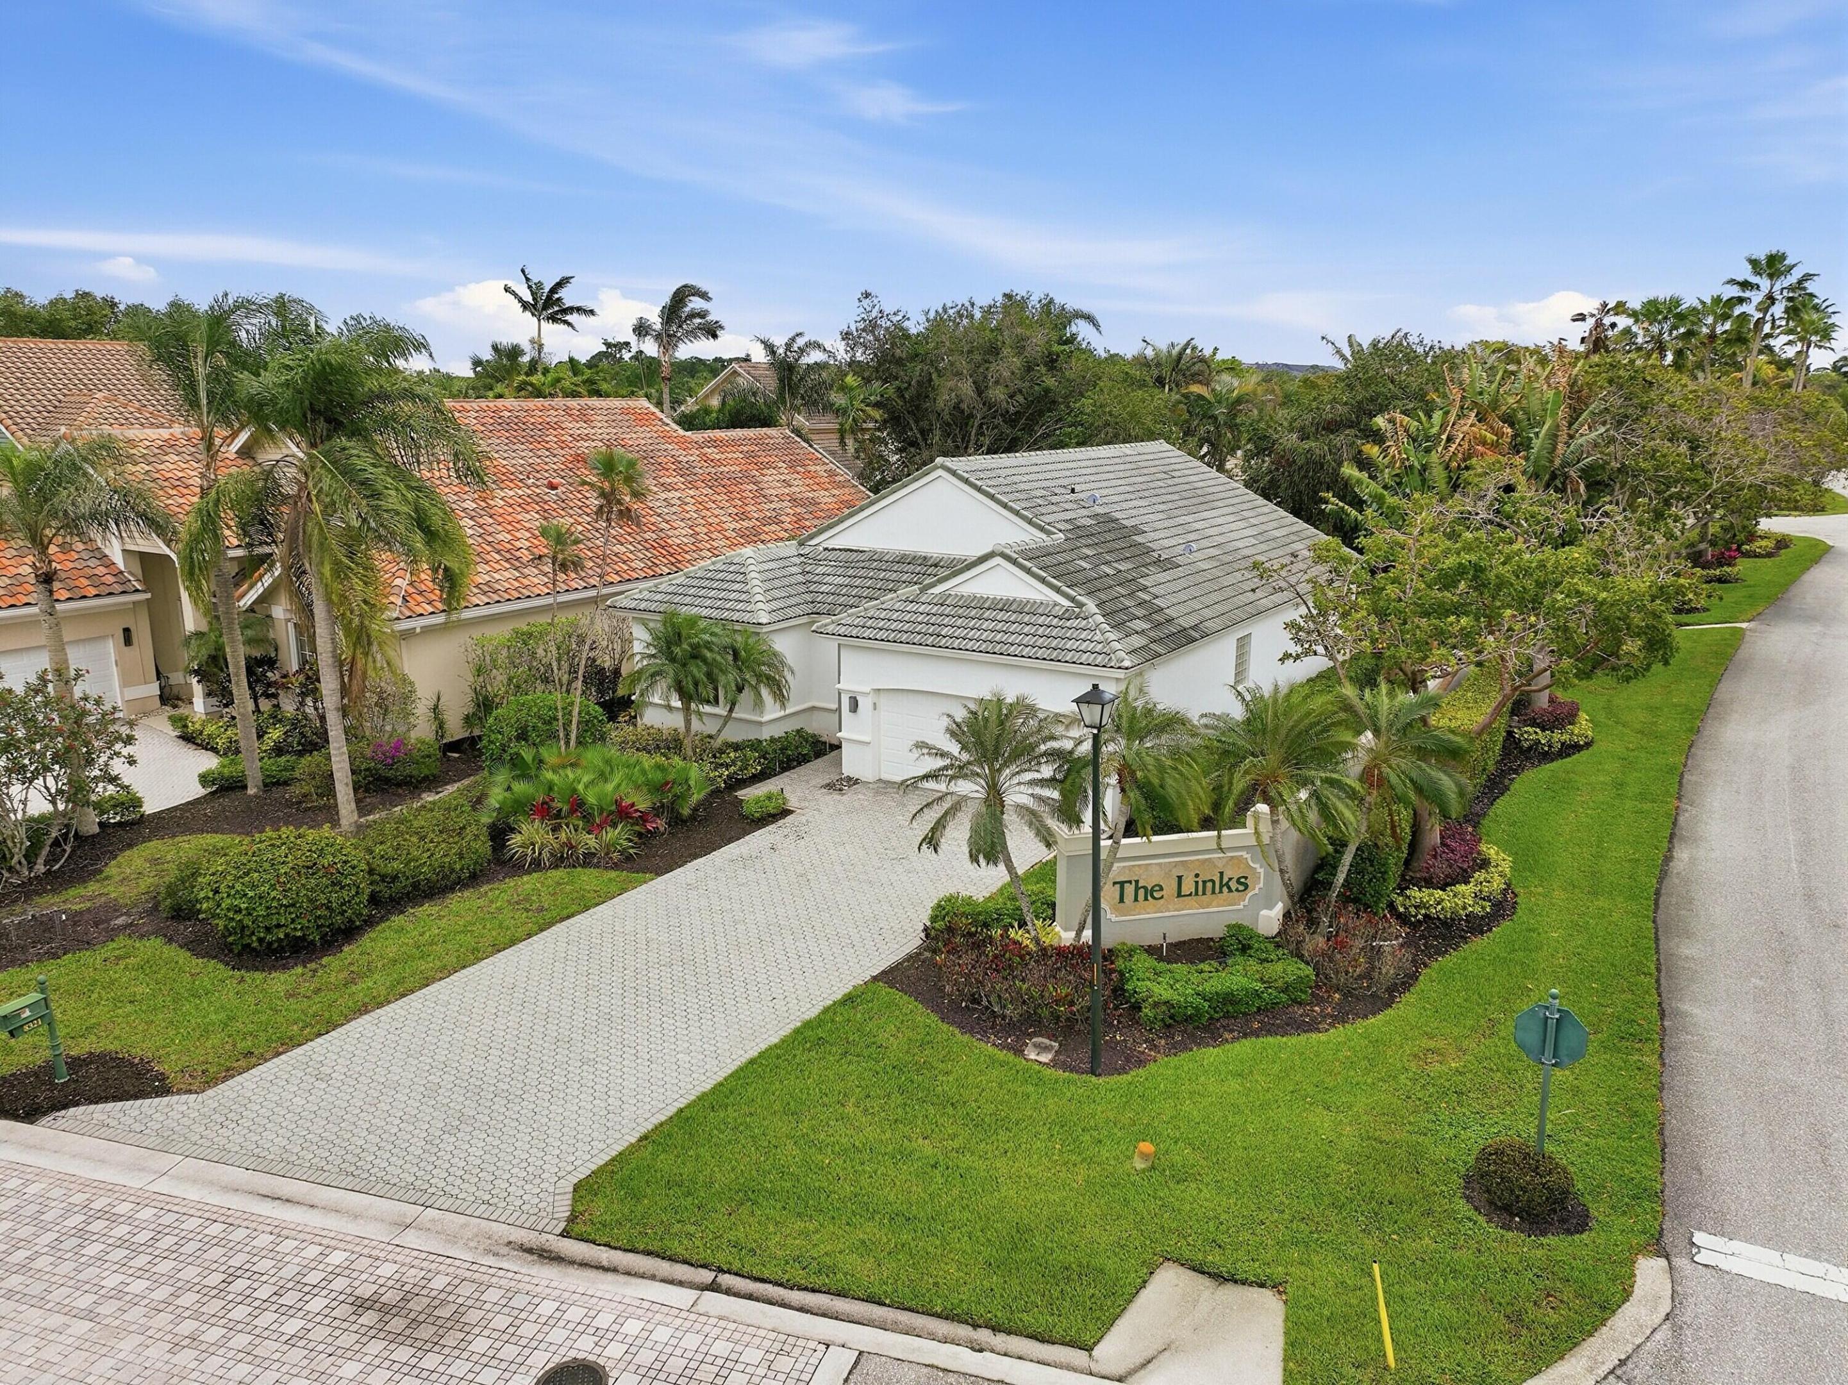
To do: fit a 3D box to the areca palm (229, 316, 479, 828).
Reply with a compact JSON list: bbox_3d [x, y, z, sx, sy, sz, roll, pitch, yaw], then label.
[{"bbox_3d":[-10.028,-1.949,23.141,4.300,9.373,4.300,-6,14,-23],"label":"areca palm"}]

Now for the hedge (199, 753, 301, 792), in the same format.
[{"bbox_3d":[-14.532,1.729,27.905,2.200,0.500,1.100,-3,13,-10],"label":"hedge"}]

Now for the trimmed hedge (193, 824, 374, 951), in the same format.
[{"bbox_3d":[-10.033,2.936,19.793,2.450,1.400,2.200,-8,15,-28],"label":"trimmed hedge"}]

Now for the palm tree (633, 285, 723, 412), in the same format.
[{"bbox_3d":[-9.910,-10.286,53.018,3.600,12.600,3.500,-1,13,0],"label":"palm tree"}]

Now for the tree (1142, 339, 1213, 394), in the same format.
[{"bbox_3d":[12.108,-11.427,61.207,3.450,10.573,3.450,2,13,11],"label":"tree"}]

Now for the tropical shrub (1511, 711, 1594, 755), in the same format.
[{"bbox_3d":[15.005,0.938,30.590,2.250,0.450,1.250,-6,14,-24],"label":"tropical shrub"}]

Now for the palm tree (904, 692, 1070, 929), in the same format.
[{"bbox_3d":[0.927,1.878,18.509,2.450,3.839,2.450,0,13,3],"label":"palm tree"}]

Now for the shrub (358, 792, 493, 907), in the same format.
[{"bbox_3d":[-8.888,2.576,21.600,1.700,1.250,2.500,12,18,42],"label":"shrub"}]

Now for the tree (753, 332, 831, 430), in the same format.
[{"bbox_3d":[-6.110,-11.040,59.245,3.607,10.901,3.607,-2,13,-6],"label":"tree"}]

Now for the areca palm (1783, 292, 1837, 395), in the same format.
[{"bbox_3d":[57.865,-18.742,83.612,3.676,14.117,3.676,8,16,33],"label":"areca palm"}]

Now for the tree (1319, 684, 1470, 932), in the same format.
[{"bbox_3d":[7.069,1.735,18.982,2.300,3.950,2.300,-1,13,0],"label":"tree"}]

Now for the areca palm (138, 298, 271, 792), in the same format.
[{"bbox_3d":[-14.181,-2.856,26.138,2.800,10.200,2.900,-1,13,0],"label":"areca palm"}]

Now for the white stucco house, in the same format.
[{"bbox_3d":[2.551,-2.768,32.267,13.465,6.541,15.365,9,16,35],"label":"white stucco house"}]

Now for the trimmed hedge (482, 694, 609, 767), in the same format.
[{"bbox_3d":[-8.337,0.955,28.237,2.600,1.700,2.500,-1,13,0],"label":"trimmed hedge"}]

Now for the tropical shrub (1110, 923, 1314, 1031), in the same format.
[{"bbox_3d":[3.968,3.821,17.681,2.600,0.600,1.650,-4,13,-13],"label":"tropical shrub"}]

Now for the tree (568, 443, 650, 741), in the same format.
[{"bbox_3d":[-7.095,-1.975,28.679,1.811,7.119,1.666,-4,14,-14],"label":"tree"}]

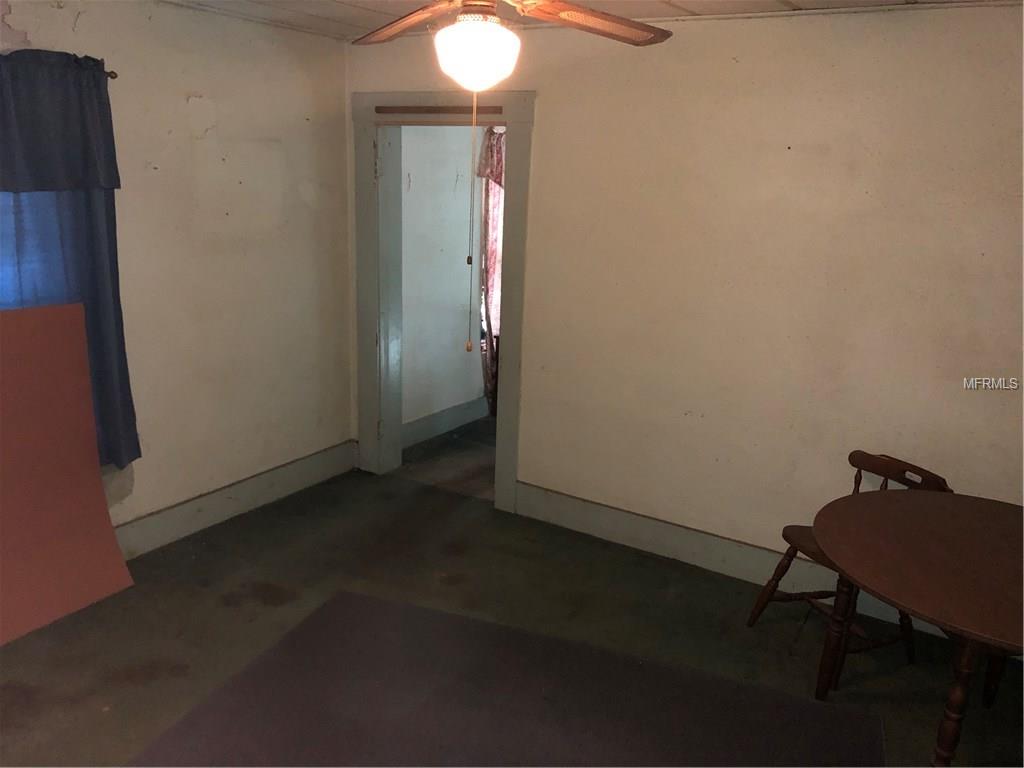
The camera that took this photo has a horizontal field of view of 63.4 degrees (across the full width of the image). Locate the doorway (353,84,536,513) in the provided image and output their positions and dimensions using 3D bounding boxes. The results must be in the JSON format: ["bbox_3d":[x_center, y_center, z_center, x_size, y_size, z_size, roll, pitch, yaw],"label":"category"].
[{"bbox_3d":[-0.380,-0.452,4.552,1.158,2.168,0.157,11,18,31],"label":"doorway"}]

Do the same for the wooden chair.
[{"bbox_3d":[1.324,0.690,3.249,0.509,0.768,0.490,-4,16,-23],"label":"wooden chair"}]

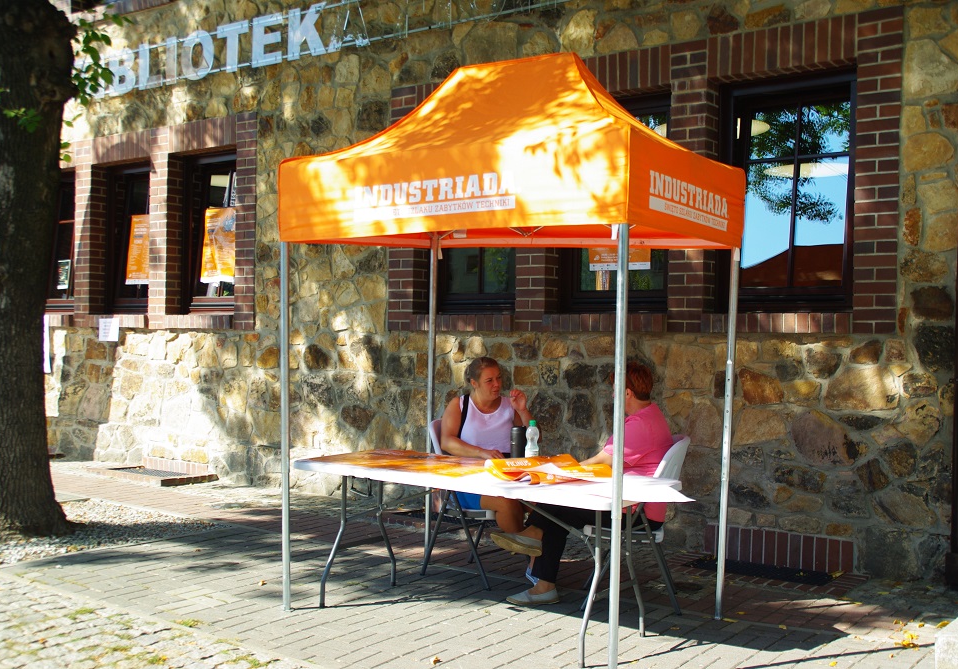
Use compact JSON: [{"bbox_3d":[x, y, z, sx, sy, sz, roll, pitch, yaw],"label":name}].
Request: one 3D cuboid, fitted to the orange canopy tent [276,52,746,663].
[{"bbox_3d":[0.150,0.029,5.890,1.952,2.829,1.288,1,0,34],"label":"orange canopy tent"}]

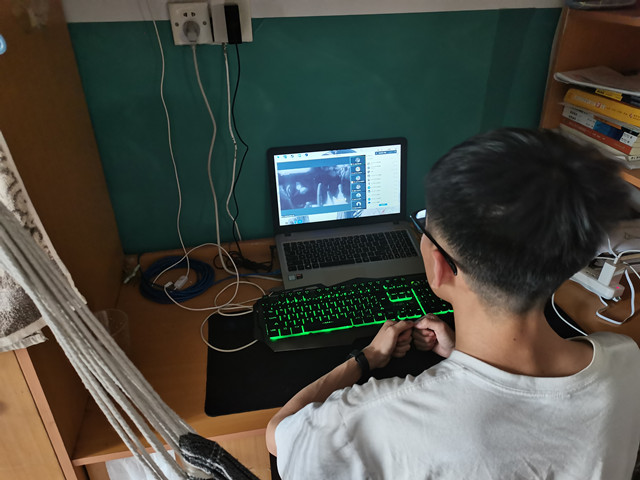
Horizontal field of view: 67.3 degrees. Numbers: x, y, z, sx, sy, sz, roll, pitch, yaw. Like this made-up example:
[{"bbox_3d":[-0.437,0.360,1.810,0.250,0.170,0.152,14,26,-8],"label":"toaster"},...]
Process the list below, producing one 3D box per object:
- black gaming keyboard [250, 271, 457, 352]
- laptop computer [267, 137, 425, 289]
[{"bbox_3d":[0.091,0.149,1.069,0.475,0.035,0.187,-6,33,-10],"label":"black gaming keyboard"},{"bbox_3d":[0.080,-0.072,1.216,0.381,0.258,0.299,-6,33,-9],"label":"laptop computer"}]

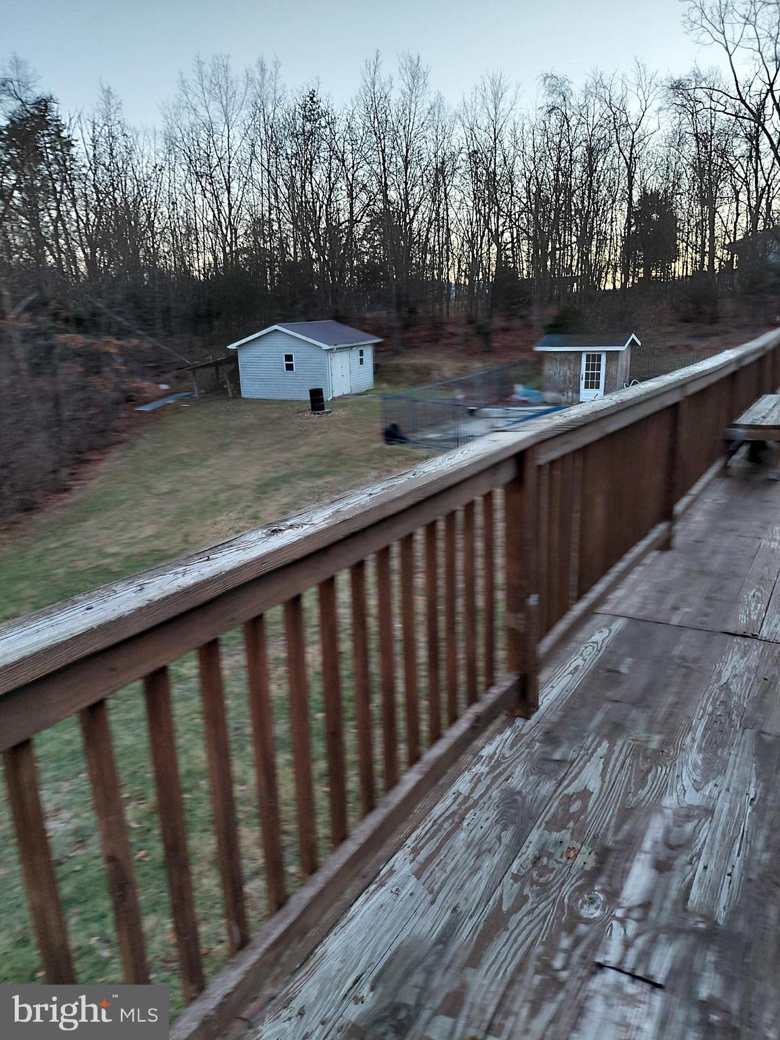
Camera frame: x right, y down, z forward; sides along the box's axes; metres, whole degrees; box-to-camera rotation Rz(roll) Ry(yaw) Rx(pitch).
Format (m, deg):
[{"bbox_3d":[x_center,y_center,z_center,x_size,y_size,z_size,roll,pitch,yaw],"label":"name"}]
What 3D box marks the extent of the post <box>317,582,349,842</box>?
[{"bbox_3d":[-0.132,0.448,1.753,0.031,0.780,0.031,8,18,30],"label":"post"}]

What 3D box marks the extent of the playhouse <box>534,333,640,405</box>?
[{"bbox_3d":[8.324,-6.458,31.739,3.696,2.667,3.043,7,18,28],"label":"playhouse"}]

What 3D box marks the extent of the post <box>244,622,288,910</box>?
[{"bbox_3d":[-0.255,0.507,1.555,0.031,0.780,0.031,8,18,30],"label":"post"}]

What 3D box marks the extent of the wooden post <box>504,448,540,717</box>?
[{"bbox_3d":[0.462,0.234,2.613,0.089,0.987,0.089,8,18,30],"label":"wooden post"}]

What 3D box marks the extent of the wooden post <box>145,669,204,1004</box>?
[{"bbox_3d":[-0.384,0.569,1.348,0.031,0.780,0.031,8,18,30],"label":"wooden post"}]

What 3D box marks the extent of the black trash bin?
[{"bbox_3d":[-3.088,-5.080,31.900,0.590,0.880,0.590,-2,16,0],"label":"black trash bin"}]

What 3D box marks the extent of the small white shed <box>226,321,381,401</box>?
[{"bbox_3d":[-4.065,-8.068,37.576,5.610,3.481,5.731,5,17,24],"label":"small white shed"}]

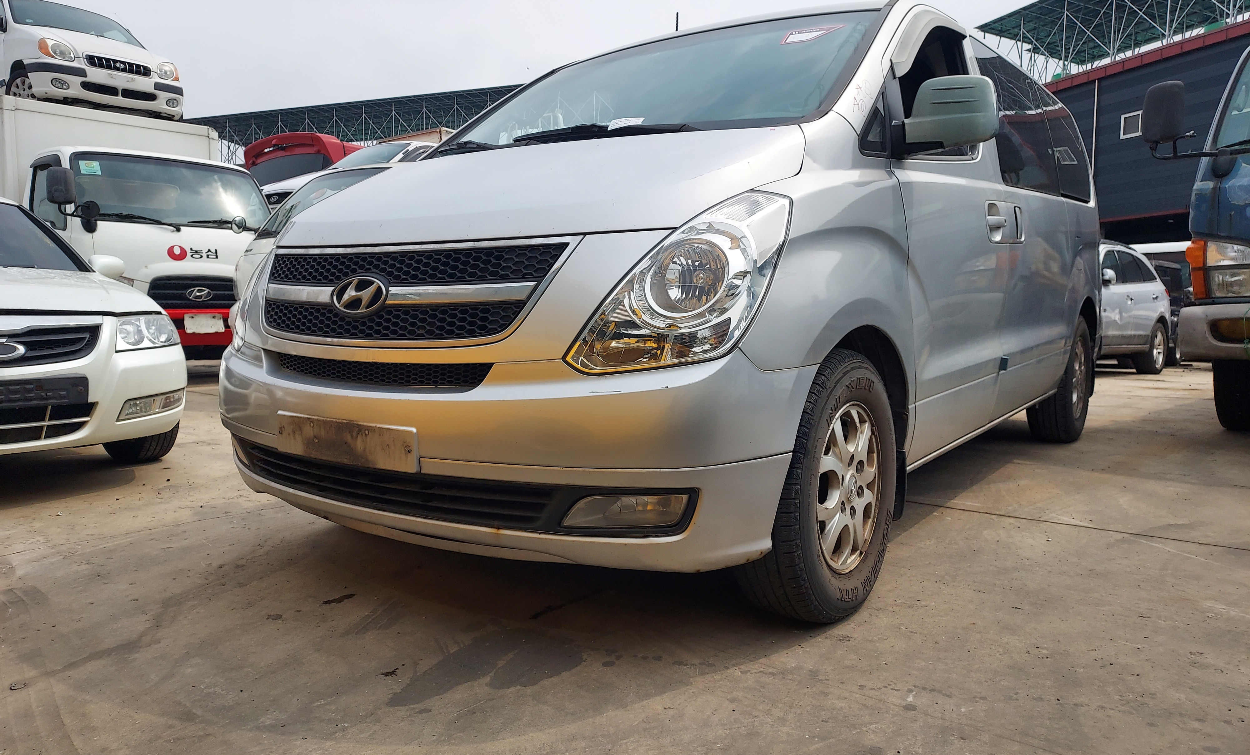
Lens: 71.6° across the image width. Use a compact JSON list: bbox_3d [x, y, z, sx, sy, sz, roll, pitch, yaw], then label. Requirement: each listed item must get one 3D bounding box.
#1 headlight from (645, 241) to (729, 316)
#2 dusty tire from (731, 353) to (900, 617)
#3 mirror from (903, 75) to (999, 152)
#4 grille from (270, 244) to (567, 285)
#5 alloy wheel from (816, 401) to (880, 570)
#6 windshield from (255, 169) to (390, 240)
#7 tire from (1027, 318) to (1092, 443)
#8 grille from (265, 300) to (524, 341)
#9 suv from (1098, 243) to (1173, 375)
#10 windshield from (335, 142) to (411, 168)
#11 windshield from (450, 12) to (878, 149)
[{"bbox_3d":[0.140,-0.225,1.964,0.165,0.165,0.120,4,7,37],"label":"headlight"},{"bbox_3d":[0.518,0.283,2.318,0.225,0.700,0.700,4,7,34],"label":"dusty tire"},{"bbox_3d":[0.886,-0.709,2.352,0.250,0.200,0.160,4,7,37],"label":"mirror"},{"bbox_3d":[-0.614,-0.276,2.166,1.130,0.115,0.130,4,-8,37],"label":"grille"},{"bbox_3d":[0.535,0.284,2.306,0.170,0.445,0.445,4,7,34],"label":"alloy wheel"},{"bbox_3d":[-1.934,-1.212,5.881,1.450,0.150,0.836,4,51,37],"label":"windshield"},{"bbox_3d":[2.439,0.007,4.862,0.225,0.700,0.700,4,7,37],"label":"tire"},{"bbox_3d":[-0.640,-0.147,2.143,1.010,0.100,0.110,4,-3,37],"label":"grille"},{"bbox_3d":[6.027,-0.921,12.025,4.780,1.760,1.900,-5,7,-40],"label":"suv"},{"bbox_3d":[-3.720,-3.183,12.599,1.450,0.102,0.819,4,43,40],"label":"windshield"},{"bbox_3d":[0.027,-0.970,2.953,1.580,0.160,0.990,4,41,37],"label":"windshield"}]

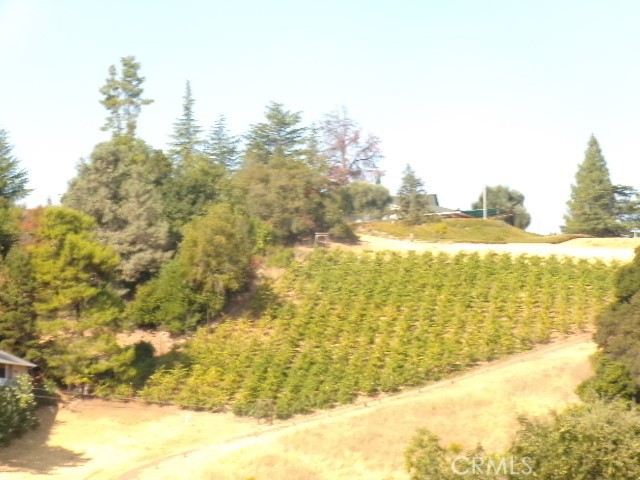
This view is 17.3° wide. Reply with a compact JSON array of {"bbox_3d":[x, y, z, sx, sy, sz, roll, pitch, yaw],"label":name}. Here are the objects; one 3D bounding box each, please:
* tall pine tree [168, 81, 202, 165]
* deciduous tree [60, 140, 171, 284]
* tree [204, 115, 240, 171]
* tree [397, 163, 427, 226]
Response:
[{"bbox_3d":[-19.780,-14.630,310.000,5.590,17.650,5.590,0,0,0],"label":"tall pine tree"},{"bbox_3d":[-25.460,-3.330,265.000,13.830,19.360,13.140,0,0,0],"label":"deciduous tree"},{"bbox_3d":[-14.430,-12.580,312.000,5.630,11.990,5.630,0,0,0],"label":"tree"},{"bbox_3d":[13.820,-6.730,315.000,4.780,9.120,4.780,0,0,0],"label":"tree"}]

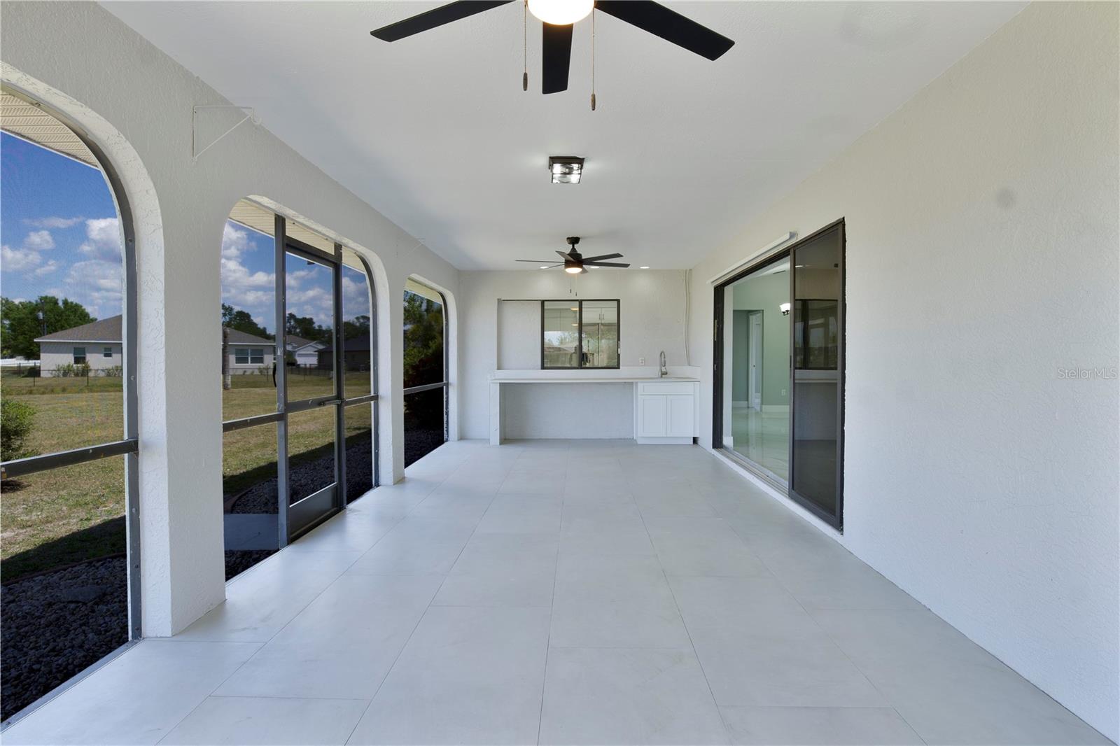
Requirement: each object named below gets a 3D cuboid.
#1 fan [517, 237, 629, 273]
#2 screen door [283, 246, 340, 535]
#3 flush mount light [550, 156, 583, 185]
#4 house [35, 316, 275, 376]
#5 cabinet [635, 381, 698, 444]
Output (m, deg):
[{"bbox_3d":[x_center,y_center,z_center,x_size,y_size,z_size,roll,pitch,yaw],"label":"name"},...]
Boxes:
[{"bbox_3d":[0.152,-1.296,6.225,1.310,0.400,1.310,0,2,2],"label":"fan"},{"bbox_3d":[-1.798,0.115,4.137,0.045,1.980,0.870,0,2,2],"label":"screen door"},{"bbox_3d":[0.051,-1.377,3.842,0.240,0.115,0.240,0,2,2],"label":"flush mount light"},{"bbox_3d":[-34.900,-2.600,50.900,16.000,5.300,13.000,-1,2,-28],"label":"house"},{"bbox_3d":[1.529,0.562,8.122,0.830,0.890,0.590,0,2,2],"label":"cabinet"}]

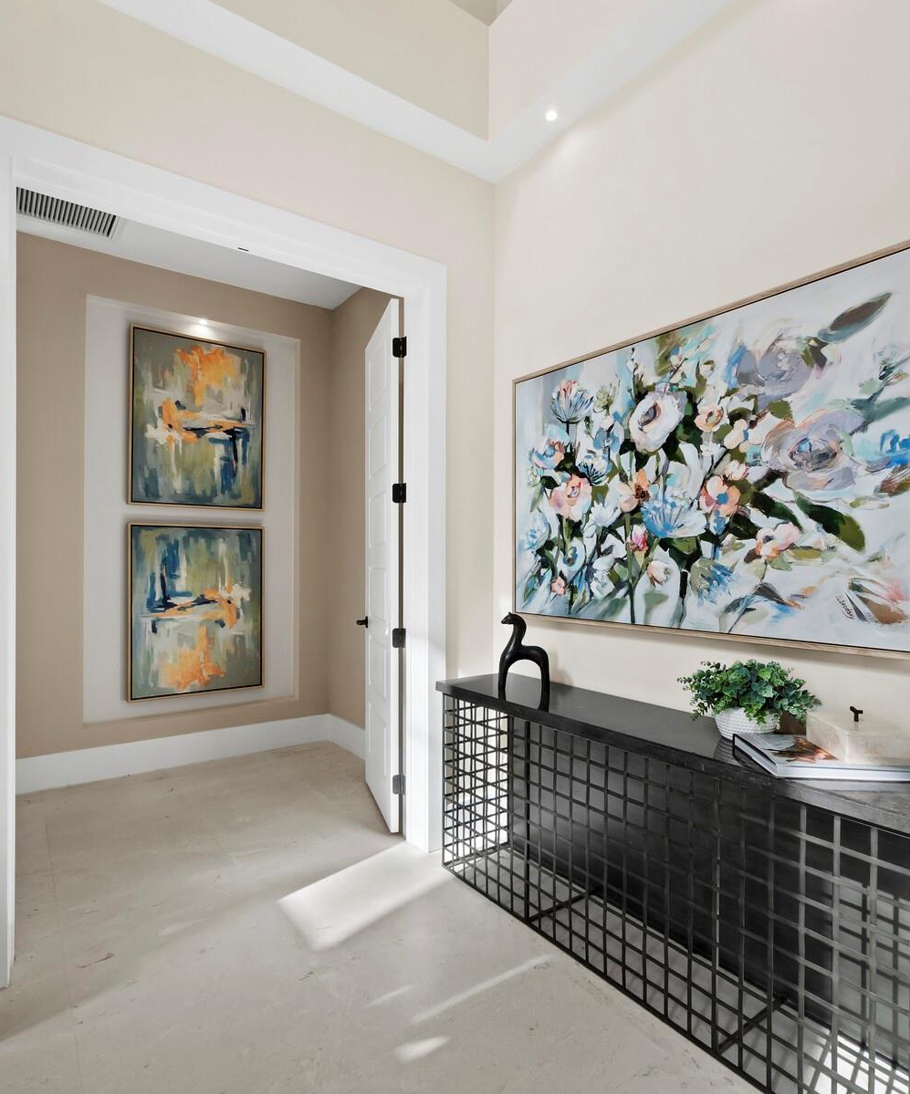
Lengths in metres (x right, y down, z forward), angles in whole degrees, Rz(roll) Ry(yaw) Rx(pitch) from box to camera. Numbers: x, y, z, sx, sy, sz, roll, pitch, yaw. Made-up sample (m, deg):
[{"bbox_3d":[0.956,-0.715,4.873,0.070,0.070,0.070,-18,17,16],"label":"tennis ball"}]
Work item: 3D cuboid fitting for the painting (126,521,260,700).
[{"bbox_3d":[-1.601,0.395,3.703,0.784,1.050,0.045,1,-1,-35],"label":"painting"}]

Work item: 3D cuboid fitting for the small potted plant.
[{"bbox_3d":[0.838,0.442,1.700,0.300,0.220,0.340,1,-1,-36],"label":"small potted plant"}]

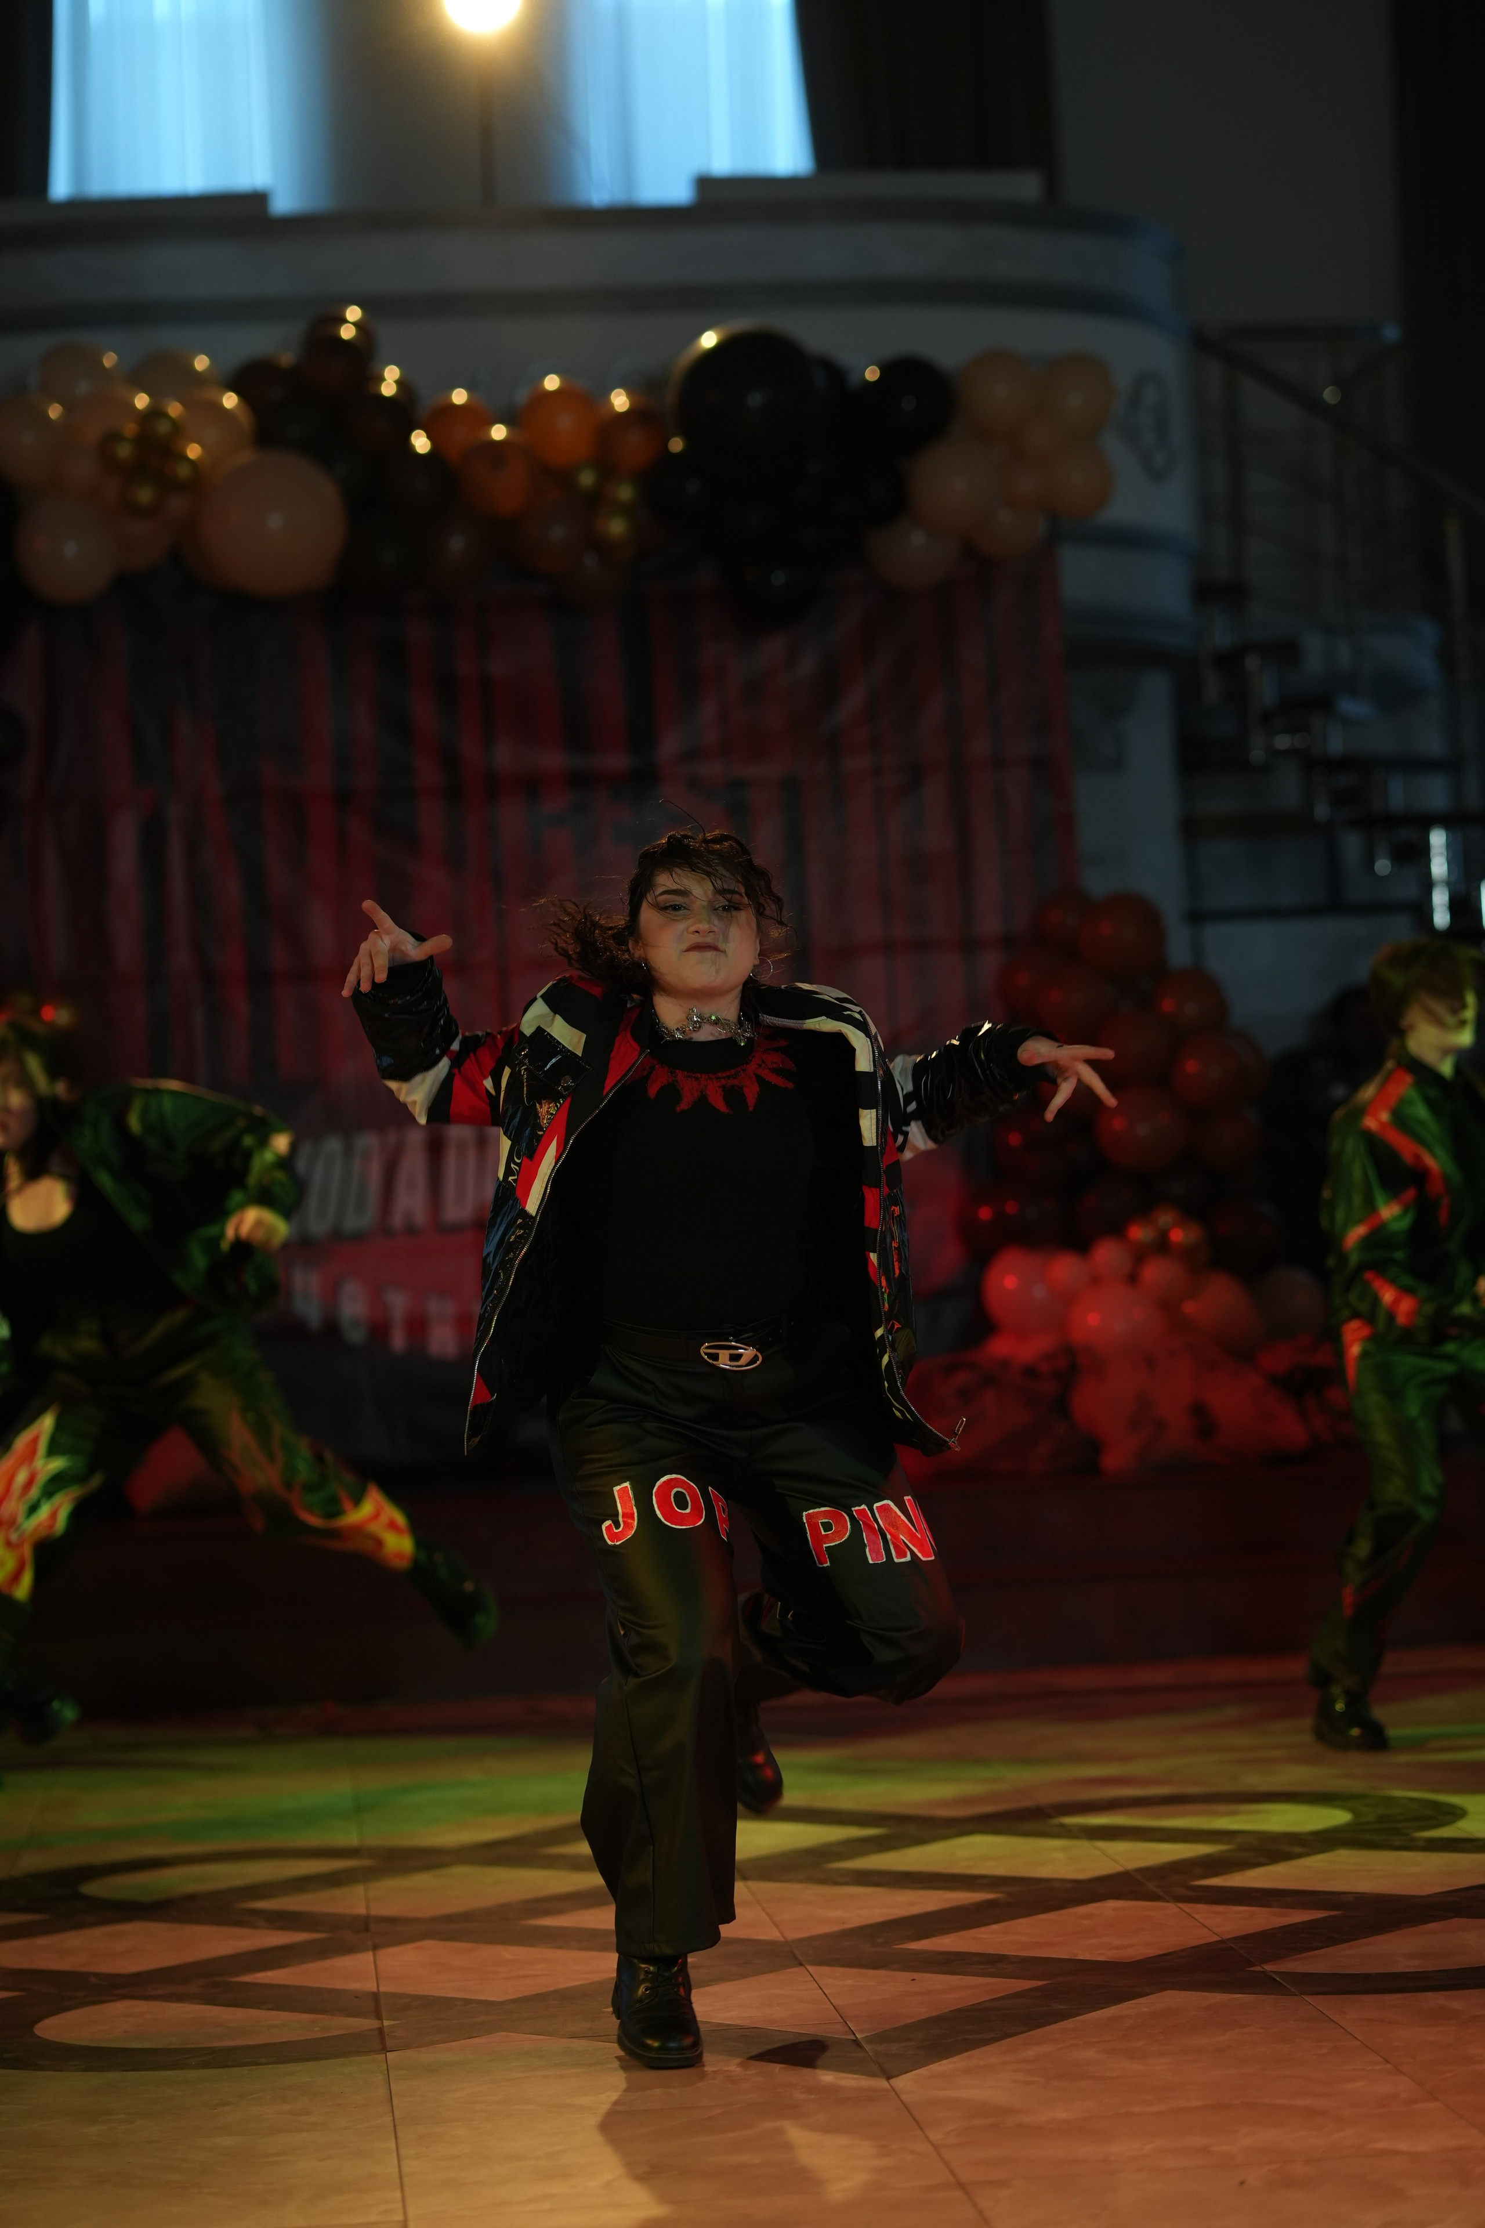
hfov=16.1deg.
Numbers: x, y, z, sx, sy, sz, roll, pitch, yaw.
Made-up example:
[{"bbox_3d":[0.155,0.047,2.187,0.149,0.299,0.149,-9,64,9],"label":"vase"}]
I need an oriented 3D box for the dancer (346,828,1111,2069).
[{"bbox_3d":[0.005,0.440,6.950,1.010,1.630,0.680,-2,-1,-5],"label":"dancer"}]

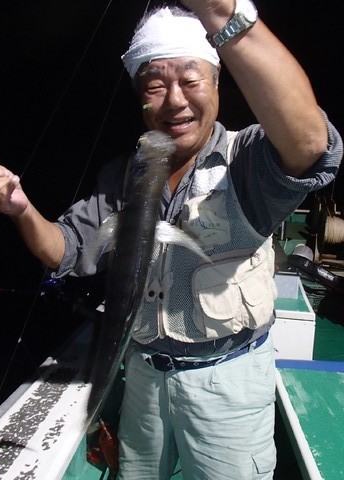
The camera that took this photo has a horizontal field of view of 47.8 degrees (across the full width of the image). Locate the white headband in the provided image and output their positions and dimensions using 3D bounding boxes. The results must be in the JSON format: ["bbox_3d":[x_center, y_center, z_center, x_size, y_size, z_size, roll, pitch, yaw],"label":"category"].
[{"bbox_3d":[-0.006,-0.387,0.775,0.190,0.122,0.208,-12,15,-9],"label":"white headband"}]

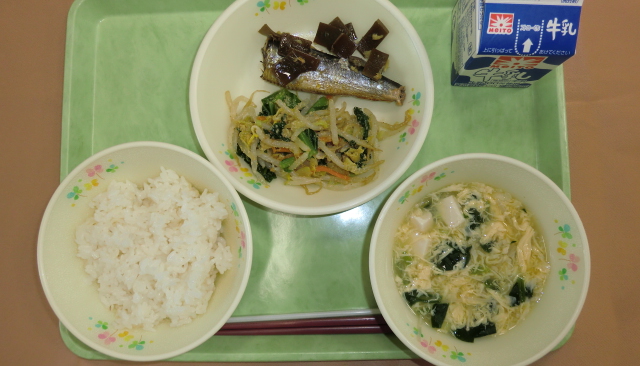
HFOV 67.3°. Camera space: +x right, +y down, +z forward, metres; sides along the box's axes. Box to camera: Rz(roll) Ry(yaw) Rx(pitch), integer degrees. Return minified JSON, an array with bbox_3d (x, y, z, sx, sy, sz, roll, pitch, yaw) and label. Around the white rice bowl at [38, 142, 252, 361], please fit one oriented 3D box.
[{"bbox_3d":[-0.108,0.044,0.325,0.136,0.054,0.136,0,86,2],"label":"white rice bowl"}]

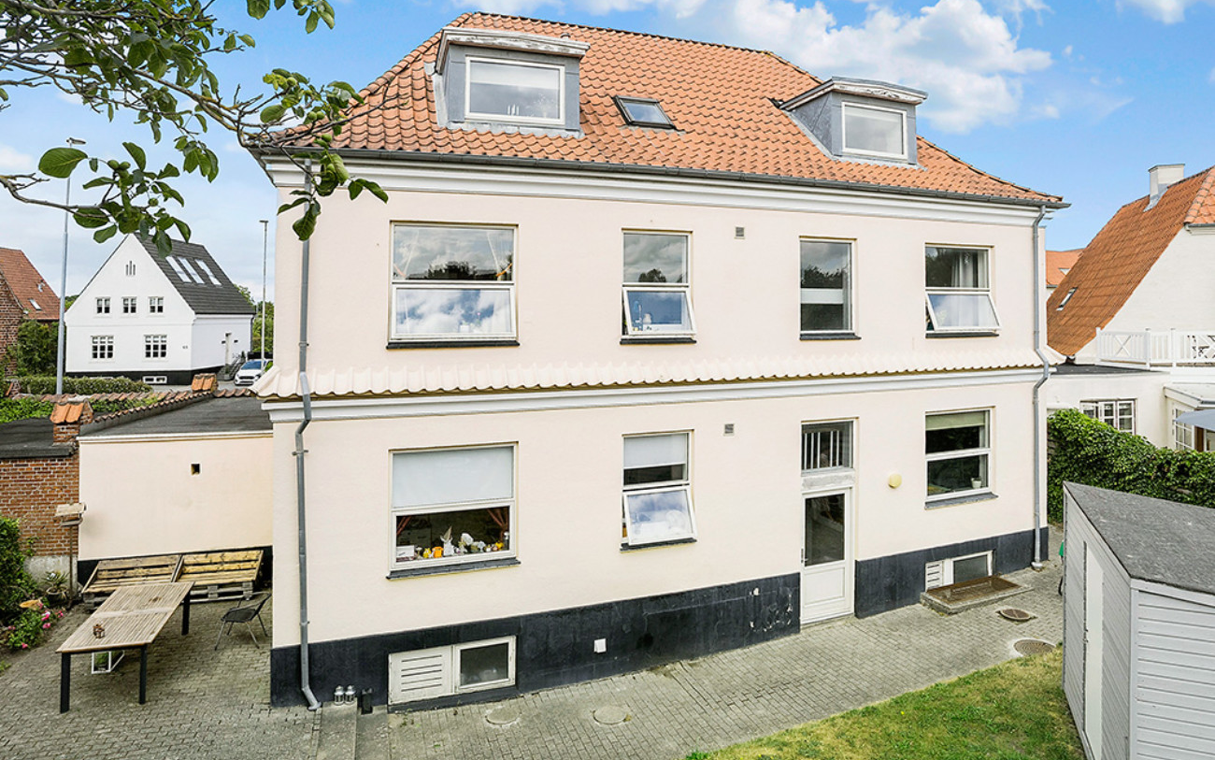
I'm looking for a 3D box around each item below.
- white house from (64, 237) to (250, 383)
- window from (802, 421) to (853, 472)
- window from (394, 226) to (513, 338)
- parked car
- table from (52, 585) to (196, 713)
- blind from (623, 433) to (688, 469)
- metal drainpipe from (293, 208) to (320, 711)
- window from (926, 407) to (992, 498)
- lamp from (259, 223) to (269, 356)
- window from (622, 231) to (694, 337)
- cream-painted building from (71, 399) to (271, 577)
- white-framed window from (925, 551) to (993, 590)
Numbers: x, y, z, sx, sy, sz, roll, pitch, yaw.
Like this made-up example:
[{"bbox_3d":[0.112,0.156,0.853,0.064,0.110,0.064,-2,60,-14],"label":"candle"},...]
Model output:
[{"bbox_3d":[-30.400,-4.648,39.900,8.000,9.500,6.900,0,3,-2],"label":"white house"},{"bbox_3d":[3.371,1.060,8.986,0.977,0.830,0.120,-1,3,-17],"label":"window"},{"bbox_3d":[-1.935,-1.241,7.343,1.508,1.502,0.120,-1,3,-17],"label":"window"},{"bbox_3d":[-22.900,-0.607,37.600,1.780,1.500,4.150,-1,4,-16],"label":"parked car"},{"bbox_3d":[-6.550,3.583,7.919,1.000,0.730,1.700,-1,4,-20],"label":"table"},{"bbox_3d":[0.692,1.053,8.599,1.014,0.492,0.050,-1,4,-18],"label":"blind"},{"bbox_3d":[-3.488,0.755,6.620,0.220,6.142,0.200,0,2,-17],"label":"metal drainpipe"},{"bbox_3d":[6.320,1.346,10.375,1.549,1.548,0.120,-1,4,-18],"label":"window"},{"bbox_3d":[-16.744,-3.889,28.000,0.500,7.918,0.250,1,2,0],"label":"lamp"},{"bbox_3d":[0.770,-1.415,8.477,1.116,1.573,0.280,-1,4,-18],"label":"window"},{"bbox_3d":[-7.475,1.738,11.623,3.700,2.550,3.900,-1,3,-17],"label":"cream-painted building"},{"bbox_3d":[5.896,3.271,9.716,1.445,0.593,0.100,-1,3,-17],"label":"white-framed window"}]

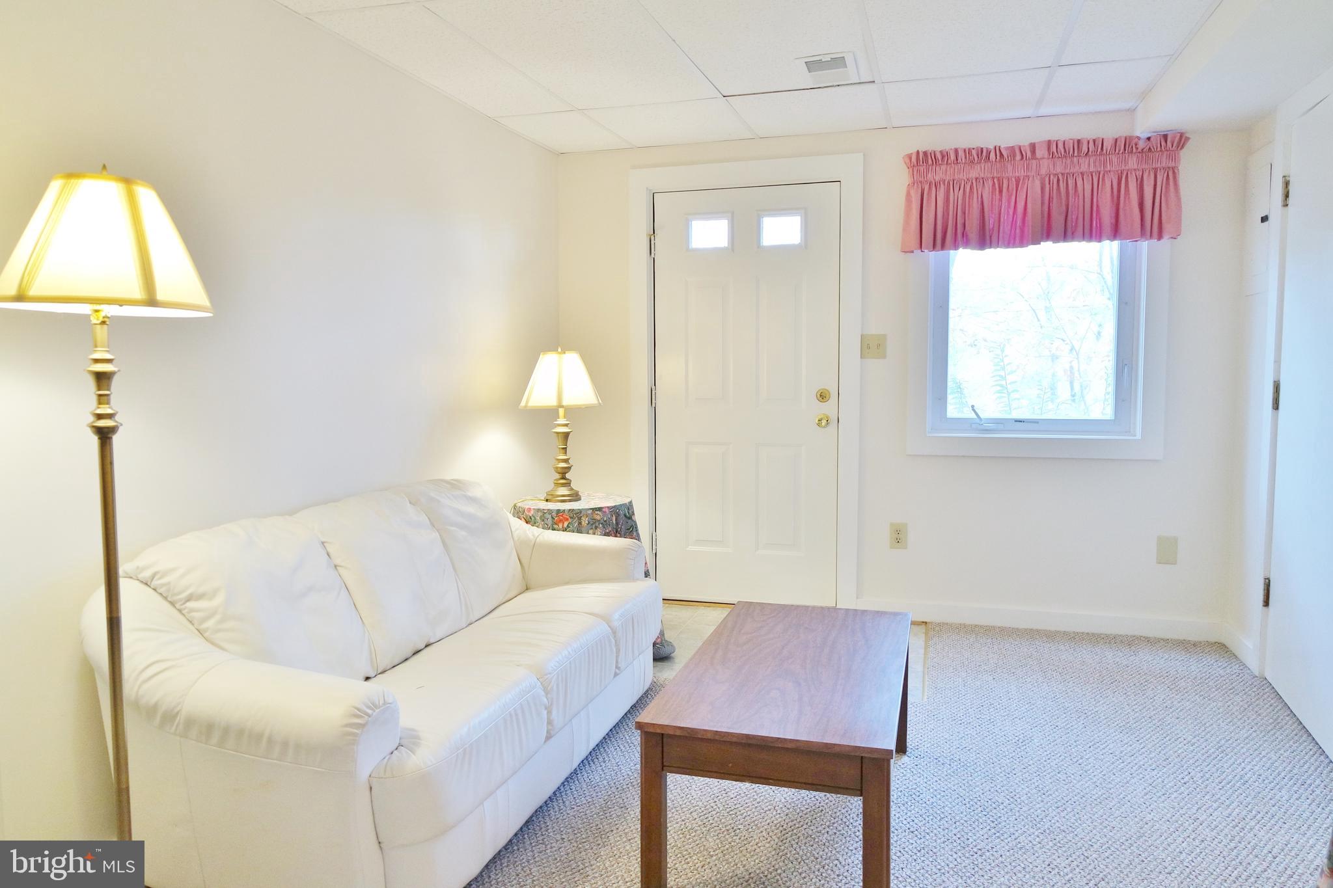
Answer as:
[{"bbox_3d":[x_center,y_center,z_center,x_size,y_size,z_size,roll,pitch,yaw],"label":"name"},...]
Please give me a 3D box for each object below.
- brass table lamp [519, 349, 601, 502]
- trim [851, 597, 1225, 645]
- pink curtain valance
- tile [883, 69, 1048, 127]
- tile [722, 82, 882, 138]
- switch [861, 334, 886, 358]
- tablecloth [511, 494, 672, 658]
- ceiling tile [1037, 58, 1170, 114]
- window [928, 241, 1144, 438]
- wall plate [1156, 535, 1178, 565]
[{"bbox_3d":[-0.442,-0.085,3.761,0.335,0.648,0.335,0,6,0],"label":"brass table lamp"},{"bbox_3d":[1.658,0.806,4.057,1.557,0.090,0.016,1,6,17],"label":"trim"},{"bbox_3d":[1.603,-1.064,3.836,1.120,0.425,0.100,1,6,17],"label":"pink curtain valance"},{"bbox_3d":[1.200,-1.401,3.599,0.598,0.018,0.708,1,6,17],"label":"tile"},{"bbox_3d":[0.616,-1.414,3.774,0.598,0.018,0.708,1,6,17],"label":"tile"},{"bbox_3d":[0.966,-0.453,4.138,0.115,0.114,0.013,1,6,17],"label":"switch"},{"bbox_3d":[-0.353,0.558,3.819,0.740,0.645,0.700,0,6,0],"label":"tablecloth"},{"bbox_3d":[1.675,-1.391,3.462,0.387,0.020,0.710,1,6,17],"label":"ceiling tile"},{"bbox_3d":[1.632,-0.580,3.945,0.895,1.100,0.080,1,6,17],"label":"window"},{"bbox_3d":[2.182,0.465,3.869,0.079,0.123,0.007,1,6,17],"label":"wall plate"}]

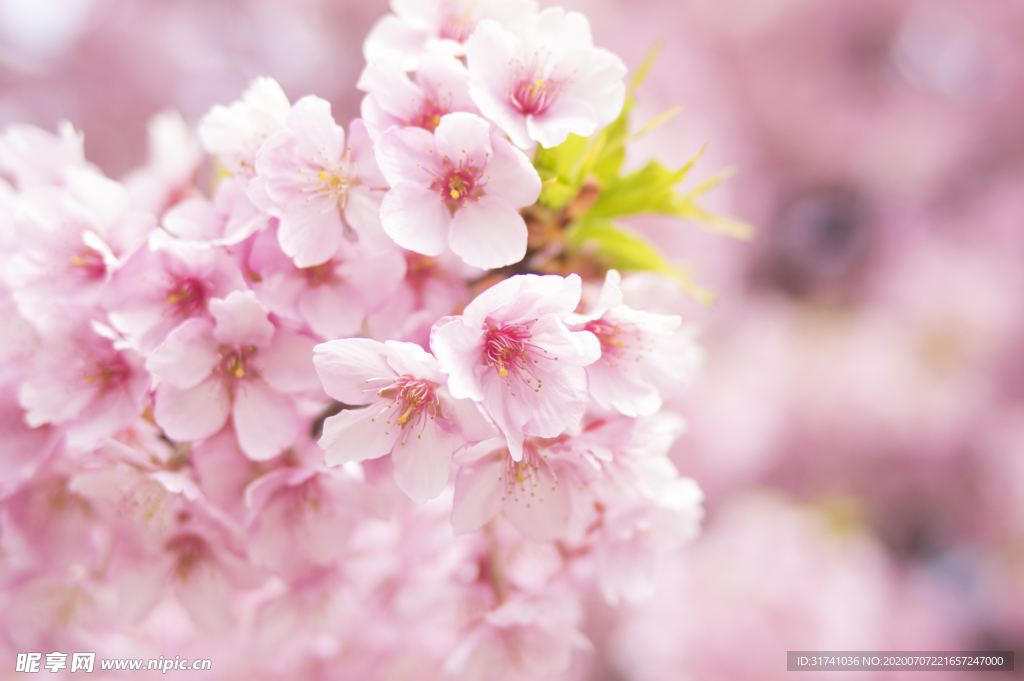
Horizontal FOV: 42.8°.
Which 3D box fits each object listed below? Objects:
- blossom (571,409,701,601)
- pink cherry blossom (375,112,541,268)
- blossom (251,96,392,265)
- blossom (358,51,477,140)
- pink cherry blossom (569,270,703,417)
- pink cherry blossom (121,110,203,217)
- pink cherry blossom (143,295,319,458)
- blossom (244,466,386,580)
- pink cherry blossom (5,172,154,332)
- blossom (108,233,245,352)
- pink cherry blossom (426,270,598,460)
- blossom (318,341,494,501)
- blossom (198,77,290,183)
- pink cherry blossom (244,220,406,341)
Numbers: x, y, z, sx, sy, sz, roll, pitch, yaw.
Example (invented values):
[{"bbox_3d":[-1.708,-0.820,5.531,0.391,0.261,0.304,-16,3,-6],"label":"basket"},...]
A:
[{"bbox_3d":[0.026,0.037,0.315,0.036,0.040,0.024,4,18,-37],"label":"blossom"},{"bbox_3d":[-0.011,-0.032,0.277,0.035,0.033,0.016,0,6,2],"label":"pink cherry blossom"},{"bbox_3d":[-0.041,-0.035,0.287,0.032,0.035,0.016,0,-2,24],"label":"blossom"},{"bbox_3d":[-0.021,-0.053,0.308,0.034,0.031,0.019,0,-18,-3],"label":"blossom"},{"bbox_3d":[0.025,-0.001,0.303,0.035,0.034,0.021,5,12,-40],"label":"pink cherry blossom"},{"bbox_3d":[-0.086,-0.042,0.335,0.031,0.032,0.020,-4,-29,36],"label":"pink cherry blossom"},{"bbox_3d":[-0.061,0.008,0.285,0.038,0.037,0.016,0,12,0],"label":"pink cherry blossom"},{"bbox_3d":[-0.048,0.041,0.322,0.036,0.032,0.021,0,37,-4],"label":"blossom"},{"bbox_3d":[-0.101,-0.021,0.305,0.036,0.037,0.016,0,2,27],"label":"pink cherry blossom"},{"bbox_3d":[-0.076,-0.011,0.297,0.032,0.028,0.016,0,9,24],"label":"blossom"},{"bbox_3d":[0.001,0.005,0.272,0.035,0.038,0.016,0,16,-15],"label":"pink cherry blossom"},{"bbox_3d":[-0.023,0.017,0.275,0.038,0.035,0.016,0,18,18],"label":"blossom"},{"bbox_3d":[-0.057,-0.045,0.312,0.034,0.033,0.020,-3,-19,27],"label":"blossom"},{"bbox_3d":[-0.043,-0.015,0.302,0.036,0.030,0.016,0,11,0],"label":"pink cherry blossom"}]

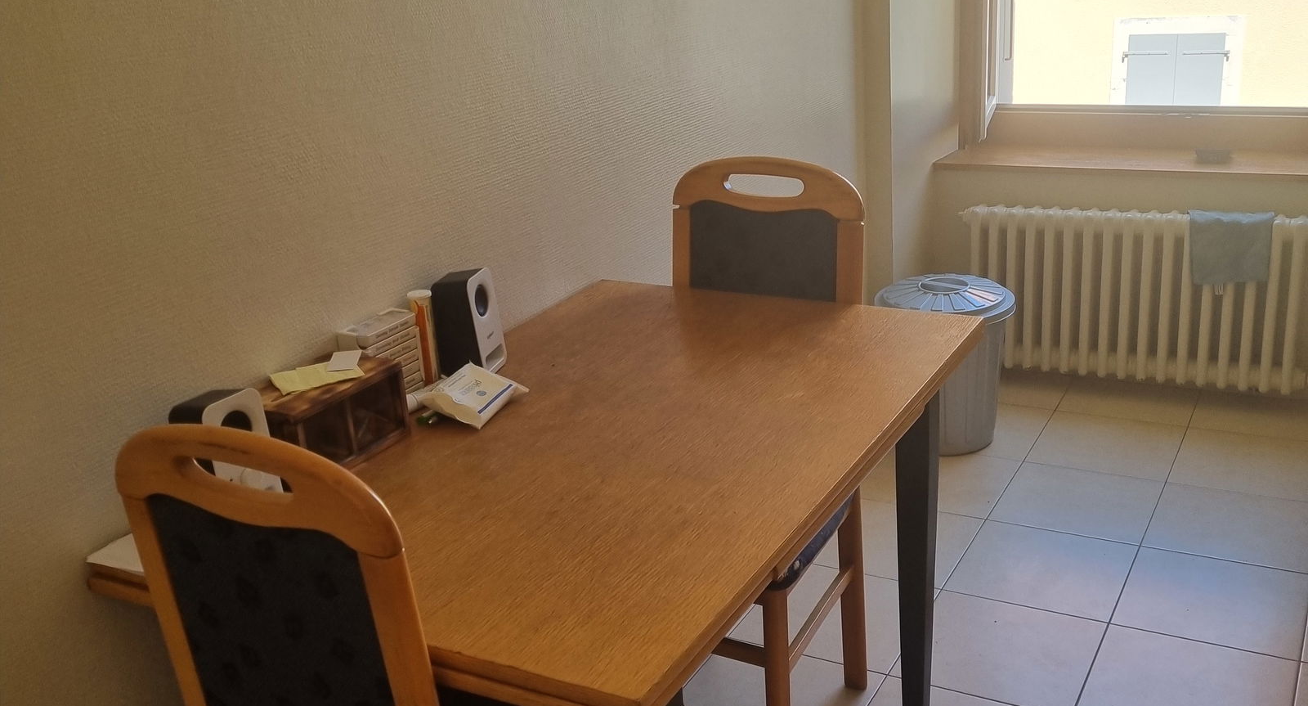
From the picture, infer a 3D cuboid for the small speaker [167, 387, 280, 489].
[{"bbox_3d":[-0.503,0.119,1.538,0.079,0.155,0.086,8,23,31],"label":"small speaker"}]

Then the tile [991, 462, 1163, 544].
[{"bbox_3d":[0.989,0.347,3.050,0.333,0.010,0.333,7,23,28],"label":"tile"}]

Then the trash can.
[{"bbox_3d":[0.744,0.024,3.360,0.348,0.418,0.348,-4,20,1],"label":"trash can"}]

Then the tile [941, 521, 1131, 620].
[{"bbox_3d":[0.827,0.459,2.777,0.333,0.010,0.333,7,23,28],"label":"tile"}]

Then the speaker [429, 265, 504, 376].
[{"bbox_3d":[-0.276,-0.045,1.943,0.079,0.155,0.086,2,21,16],"label":"speaker"}]

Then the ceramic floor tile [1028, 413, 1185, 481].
[{"bbox_3d":[1.151,0.236,3.322,0.333,0.010,0.333,7,23,28],"label":"ceramic floor tile"}]

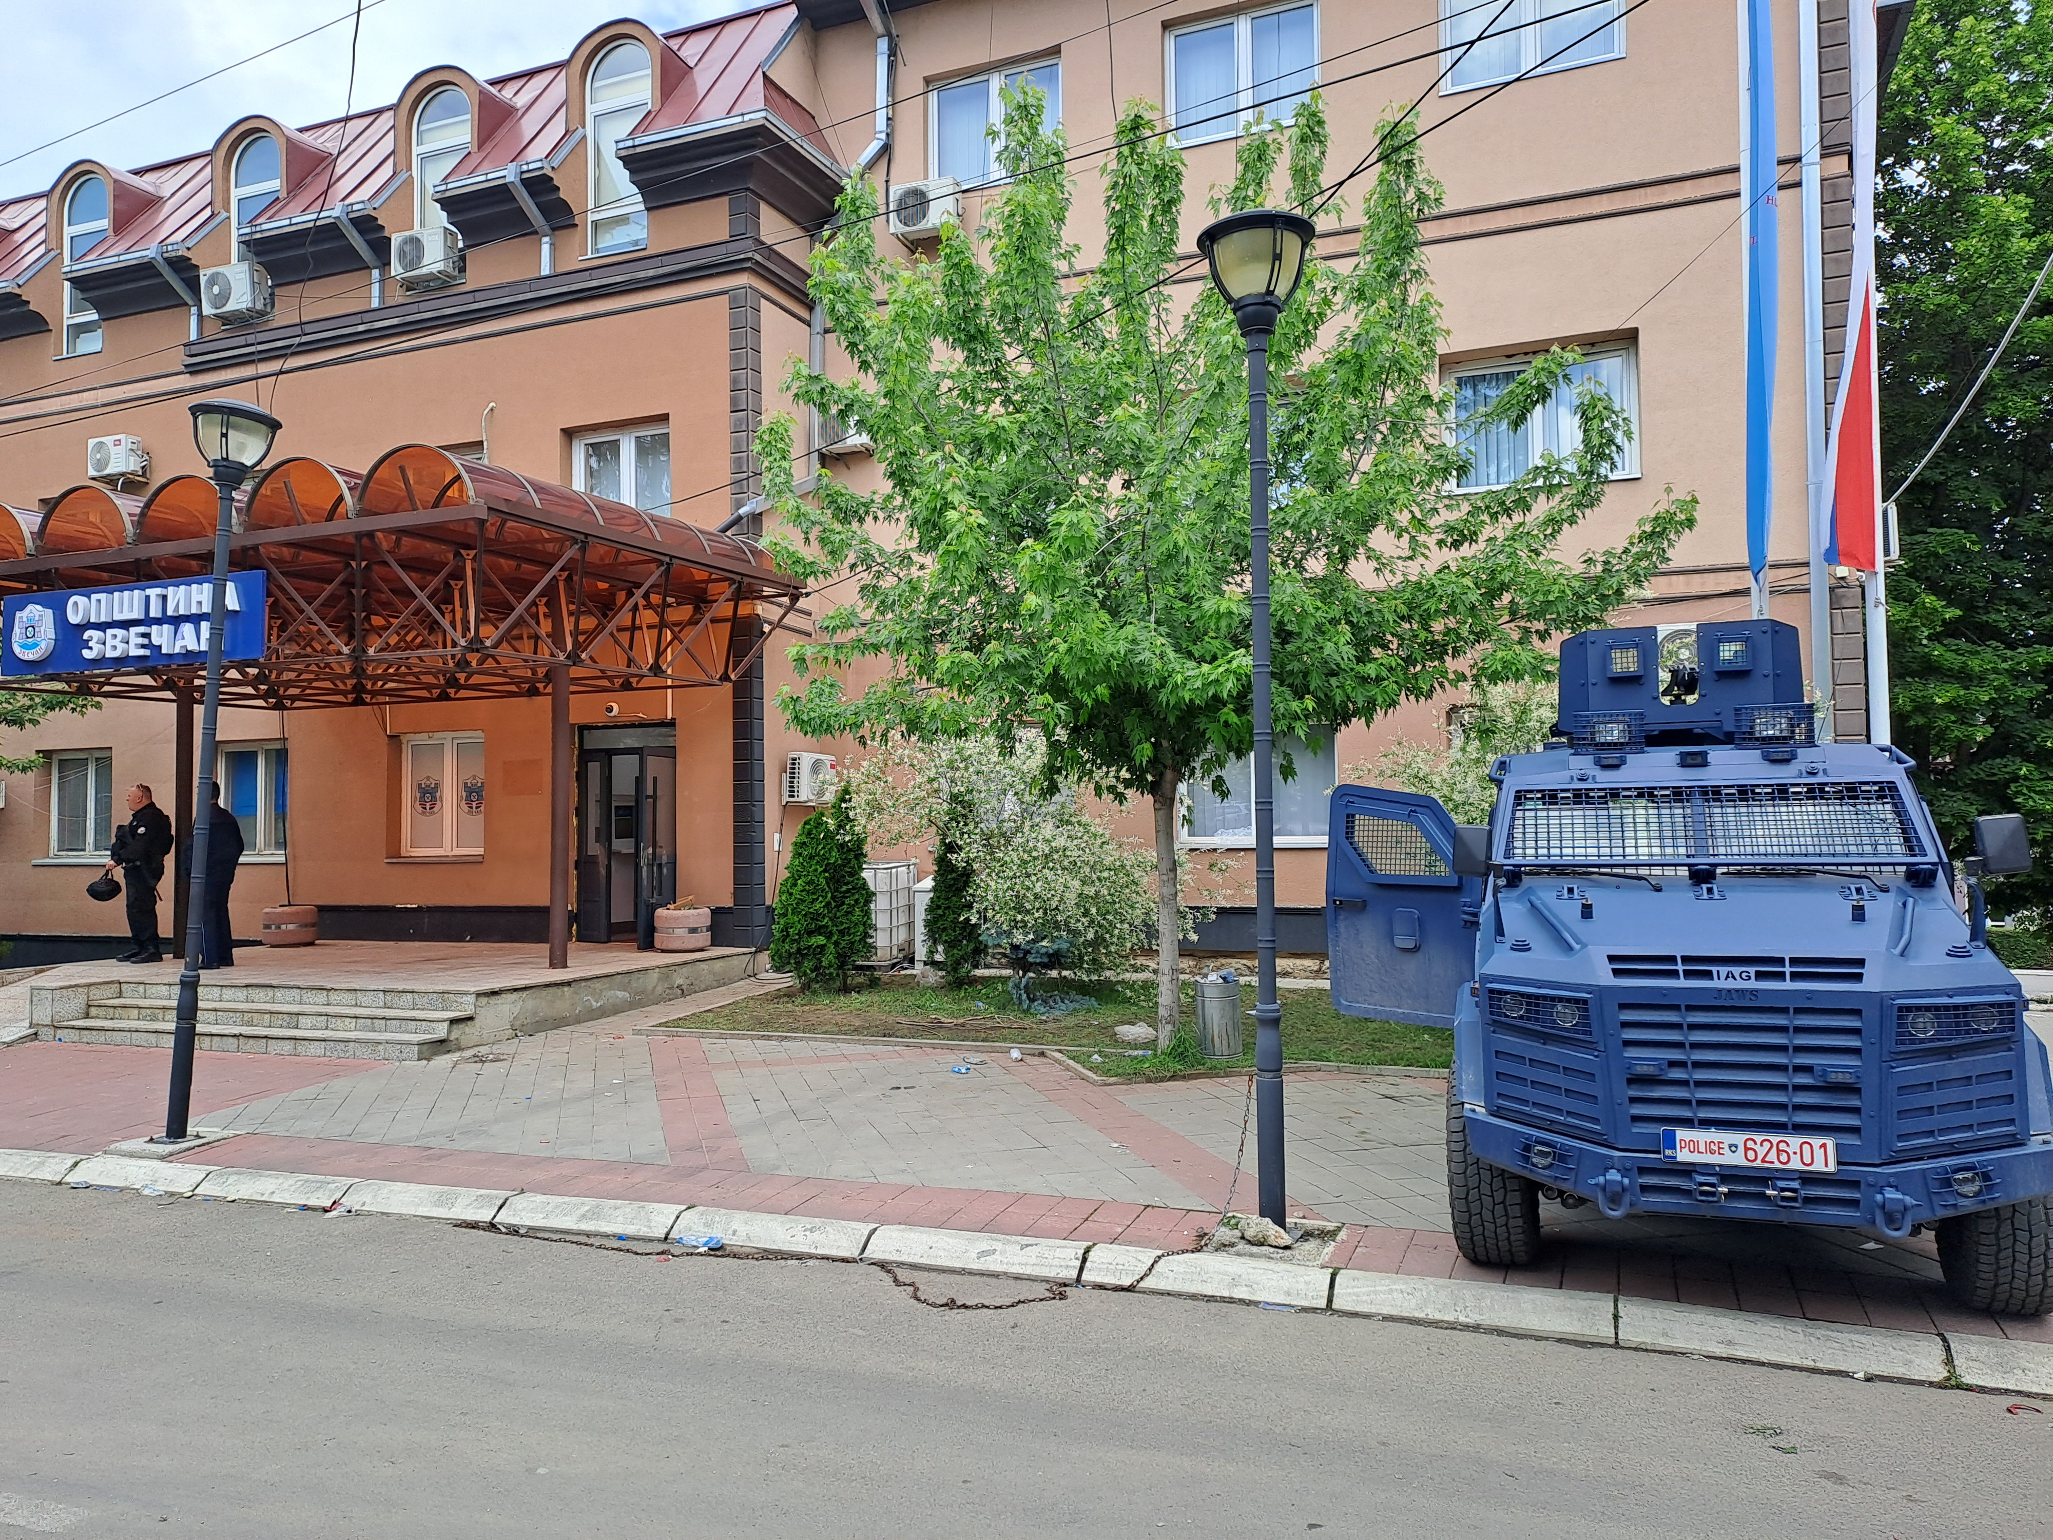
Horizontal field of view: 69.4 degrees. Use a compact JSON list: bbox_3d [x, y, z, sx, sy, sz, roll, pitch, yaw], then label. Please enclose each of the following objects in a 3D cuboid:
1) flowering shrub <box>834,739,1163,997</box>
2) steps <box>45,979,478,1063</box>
[{"bbox_3d":[-0.231,0.844,13.800,2.900,2.400,2.400,-2,-2,23],"label":"flowering shrub"},{"bbox_3d":[-6.703,2.118,12.741,4.550,0.470,0.680,-1,-2,22],"label":"steps"}]

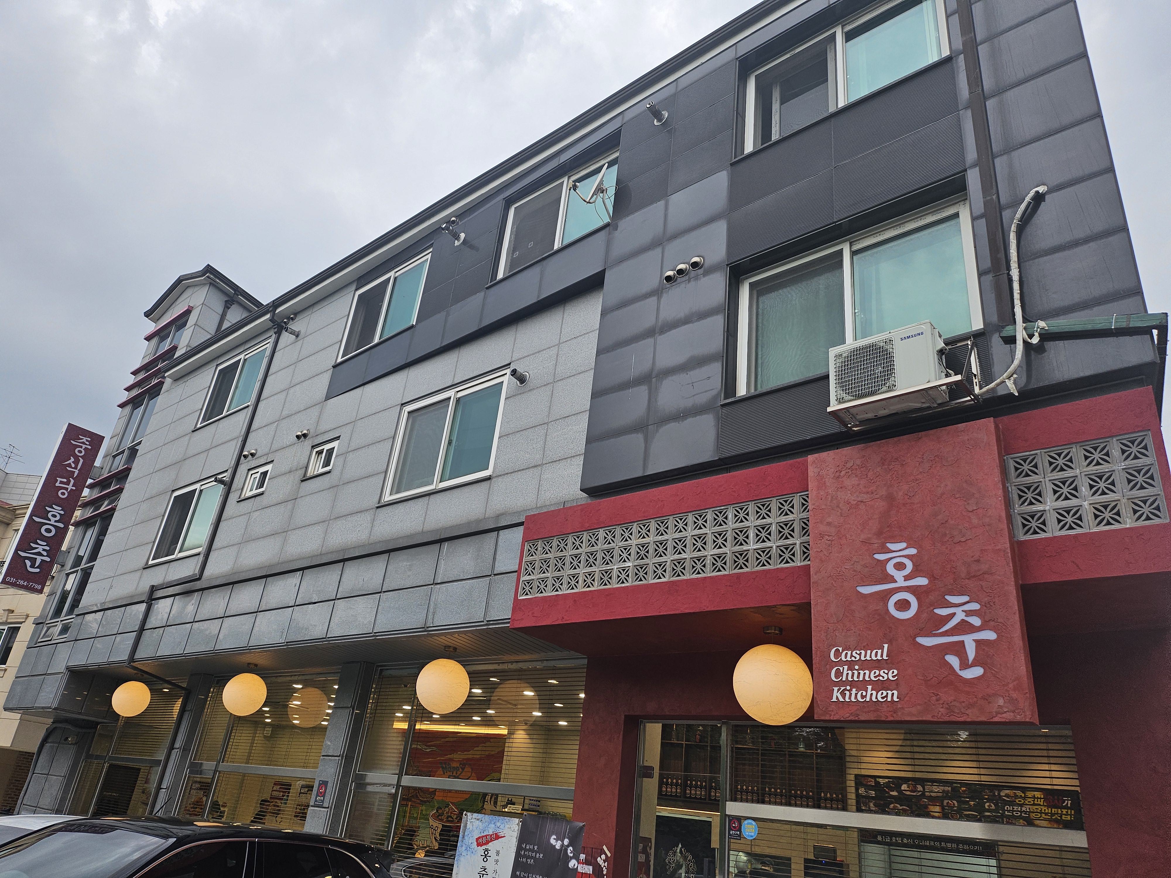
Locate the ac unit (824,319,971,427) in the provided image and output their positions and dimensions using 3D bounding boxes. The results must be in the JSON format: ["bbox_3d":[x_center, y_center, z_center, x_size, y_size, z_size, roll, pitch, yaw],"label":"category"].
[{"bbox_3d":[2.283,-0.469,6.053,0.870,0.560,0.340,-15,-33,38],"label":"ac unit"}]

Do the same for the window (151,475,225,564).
[{"bbox_3d":[-7.315,1.546,15.021,2.215,1.508,0.130,-15,-33,38],"label":"window"}]

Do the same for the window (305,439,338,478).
[{"bbox_3d":[-3.981,0.328,12.479,0.725,0.501,0.110,-15,-33,38],"label":"window"}]

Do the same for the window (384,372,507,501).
[{"bbox_3d":[-1.783,0.030,10.531,2.135,1.450,0.130,-15,-33,38],"label":"window"}]

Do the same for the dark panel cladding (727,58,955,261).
[{"bbox_3d":[2.348,-2.516,7.595,2.243,1.322,0.120,-15,-33,38],"label":"dark panel cladding"}]

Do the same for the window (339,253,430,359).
[{"bbox_3d":[-3.220,-2.059,13.160,2.054,1.473,0.130,-15,-33,38],"label":"window"}]

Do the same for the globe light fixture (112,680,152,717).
[{"bbox_3d":[-7.993,4.587,14.316,0.610,0.610,0.610,-15,-33,38],"label":"globe light fixture"}]

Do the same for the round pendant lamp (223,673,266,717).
[{"bbox_3d":[-4.980,3.740,11.882,0.610,0.610,0.610,-15,-33,38],"label":"round pendant lamp"}]

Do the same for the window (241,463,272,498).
[{"bbox_3d":[-5.496,0.739,13.712,0.829,0.495,0.110,-15,-33,38],"label":"window"}]

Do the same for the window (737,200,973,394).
[{"bbox_3d":[2.344,-1.121,7.192,2.204,1.513,0.130,-15,-33,38],"label":"window"}]

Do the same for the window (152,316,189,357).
[{"bbox_3d":[-10.364,-2.410,20.277,1.861,0.945,0.130,-15,-33,38],"label":"window"}]

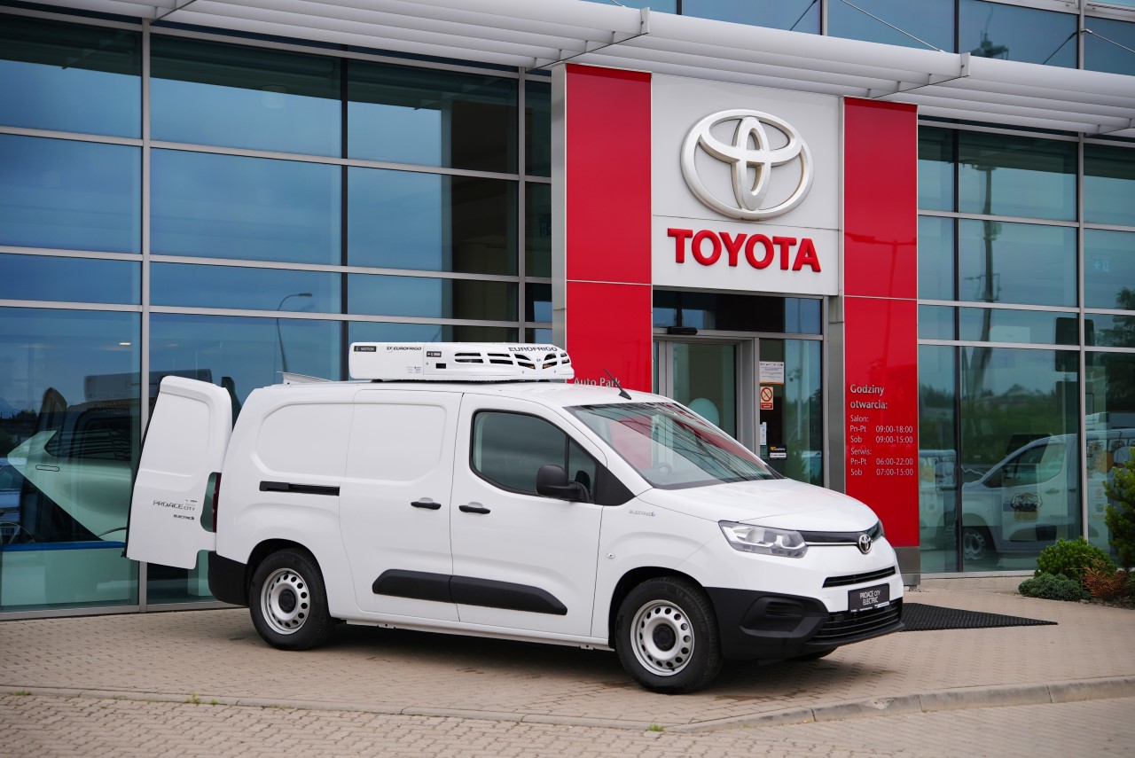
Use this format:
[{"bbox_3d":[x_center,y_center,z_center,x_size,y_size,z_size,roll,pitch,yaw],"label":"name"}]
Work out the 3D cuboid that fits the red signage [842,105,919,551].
[{"bbox_3d":[3.008,-0.533,19.763,0.927,4.325,0.200,1,-3,-32],"label":"red signage"}]

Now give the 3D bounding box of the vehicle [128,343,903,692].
[{"bbox_3d":[-0.434,0.798,13.623,5.442,2.060,1.970,1,-1,35],"label":"vehicle"}]

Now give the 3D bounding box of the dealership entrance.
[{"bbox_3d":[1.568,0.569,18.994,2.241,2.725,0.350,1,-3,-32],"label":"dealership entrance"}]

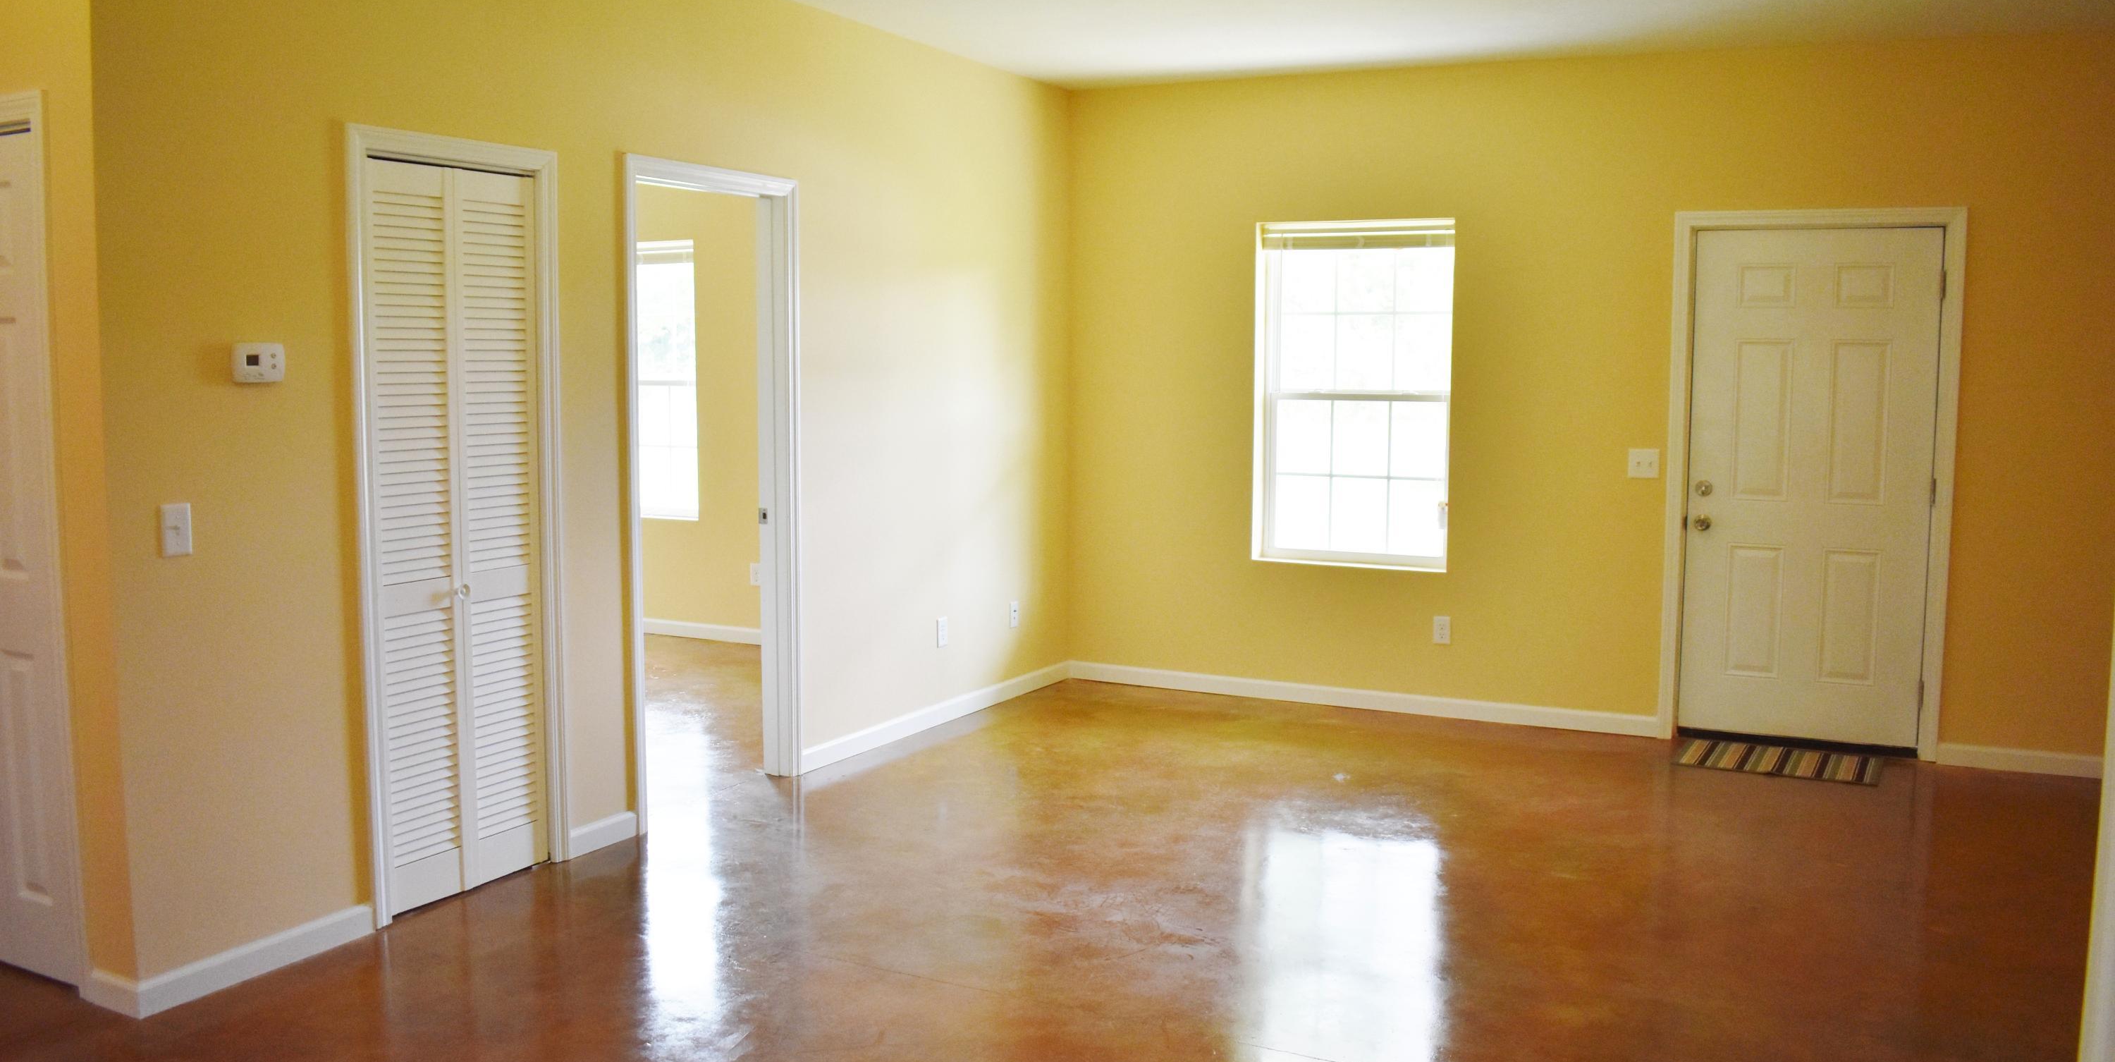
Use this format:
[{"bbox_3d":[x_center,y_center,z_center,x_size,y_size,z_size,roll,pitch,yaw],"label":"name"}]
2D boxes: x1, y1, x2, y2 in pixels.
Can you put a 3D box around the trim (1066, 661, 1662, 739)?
[{"bbox_3d":[1.264,0.742,7.094,2.742,0.083,0.015,3,6,27],"label":"trim"}]

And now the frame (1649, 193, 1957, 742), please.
[{"bbox_3d":[2.941,-0.179,6.237,1.023,2.127,0.130,3,7,28],"label":"frame"}]

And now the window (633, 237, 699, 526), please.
[{"bbox_3d":[-2.352,-0.845,8.947,0.900,1.537,0.100,3,7,28],"label":"window"}]

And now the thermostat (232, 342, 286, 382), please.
[{"bbox_3d":[-1.929,-0.410,3.853,0.030,0.094,0.134,3,7,28],"label":"thermostat"}]

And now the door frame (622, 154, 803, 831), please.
[{"bbox_3d":[-1.190,-0.132,5.344,0.136,2.141,0.870,3,6,27],"label":"door frame"}]

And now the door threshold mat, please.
[{"bbox_3d":[2.750,0.879,6.047,0.752,0.010,0.475,3,6,27],"label":"door threshold mat"}]

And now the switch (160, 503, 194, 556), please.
[{"bbox_3d":[-2.045,-0.001,3.692,0.014,0.116,0.072,3,7,28],"label":"switch"}]

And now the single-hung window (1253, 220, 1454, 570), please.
[{"bbox_3d":[1.323,-0.604,7.024,0.894,1.520,0.111,3,6,27],"label":"single-hung window"}]

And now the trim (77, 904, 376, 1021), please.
[{"bbox_3d":[-2.073,1.056,4.007,0.250,0.086,0.664,3,7,28],"label":"trim"}]

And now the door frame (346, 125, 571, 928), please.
[{"bbox_3d":[-1.692,-0.016,4.485,0.120,2.136,0.717,3,7,28],"label":"door frame"}]

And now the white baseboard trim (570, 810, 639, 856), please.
[{"bbox_3d":[-1.418,0.957,5.004,0.016,0.088,0.307,3,7,28],"label":"white baseboard trim"}]

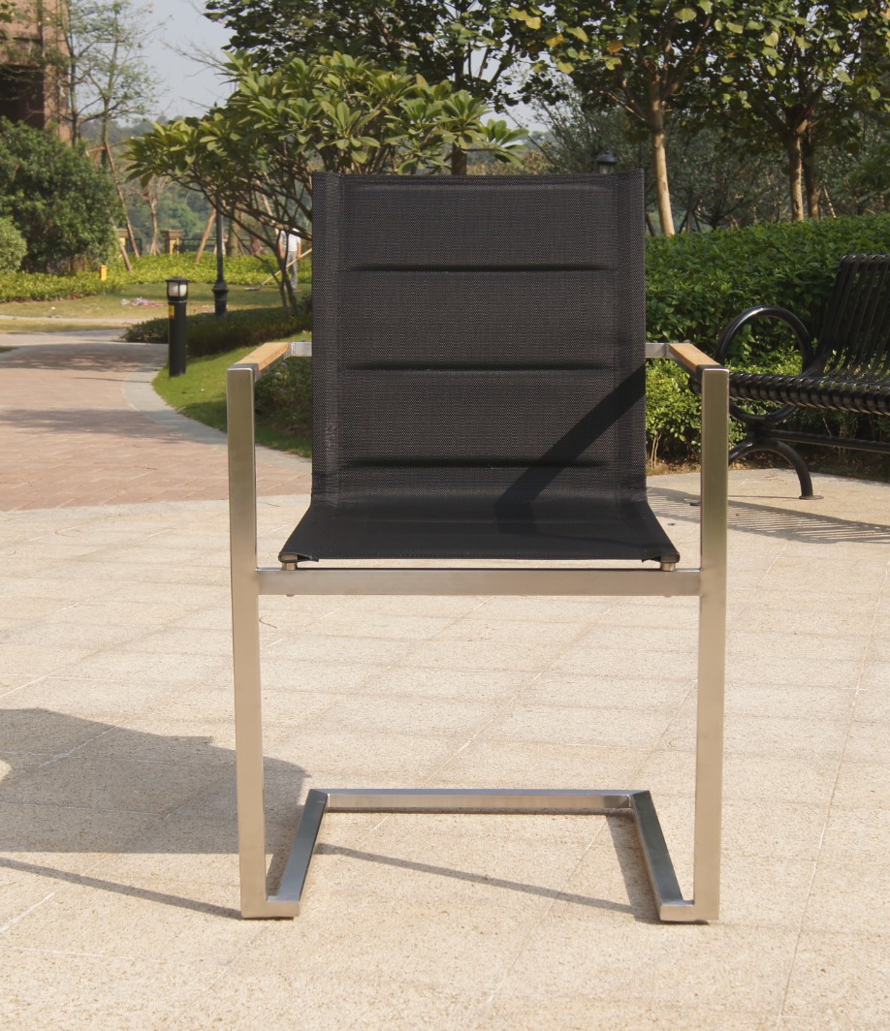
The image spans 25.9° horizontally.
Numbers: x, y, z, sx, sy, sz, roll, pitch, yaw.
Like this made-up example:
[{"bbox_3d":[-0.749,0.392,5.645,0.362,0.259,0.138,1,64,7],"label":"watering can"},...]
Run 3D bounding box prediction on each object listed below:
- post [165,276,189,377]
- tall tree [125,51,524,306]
[{"bbox_3d":[-2.009,-1.415,14.500,0.172,0.762,0.172,0,7,0],"label":"post"},{"bbox_3d":[-1.270,-3.488,20.500,4.220,2.847,3.882,0,7,0],"label":"tall tree"}]

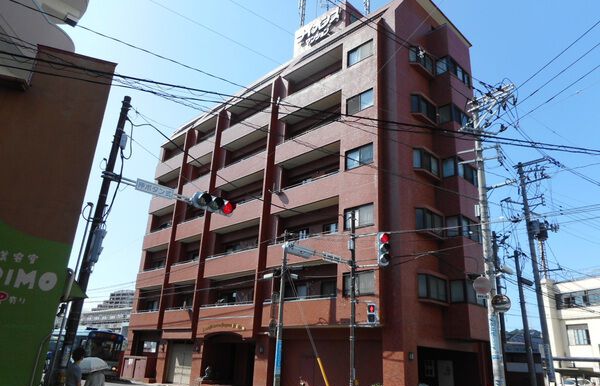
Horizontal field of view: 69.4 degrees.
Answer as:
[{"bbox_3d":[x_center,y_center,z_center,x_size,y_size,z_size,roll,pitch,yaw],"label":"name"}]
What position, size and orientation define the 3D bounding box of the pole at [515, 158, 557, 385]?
[{"bbox_3d":[12.517,4.394,22.821,0.420,13.154,0.420,21,-26,-40],"label":"pole"}]

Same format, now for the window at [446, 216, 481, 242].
[{"bbox_3d":[7.443,1.698,19.516,2.030,1.022,0.700,21,-26,-41],"label":"window"}]

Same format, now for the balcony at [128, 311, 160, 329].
[{"bbox_3d":[-10.092,8.749,29.472,4.480,1.129,1.066,-17,-29,42],"label":"balcony"}]

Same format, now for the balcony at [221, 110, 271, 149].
[{"bbox_3d":[-2.962,-3.952,27.930,1.197,1.140,5.515,21,-26,-40],"label":"balcony"}]

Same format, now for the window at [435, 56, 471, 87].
[{"bbox_3d":[8.125,-6.210,22.962,2.223,0.969,0.769,21,-26,-40],"label":"window"}]

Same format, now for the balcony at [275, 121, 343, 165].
[{"bbox_3d":[0.678,-2.430,23.008,4.688,1.158,1.066,-17,-29,42],"label":"balcony"}]

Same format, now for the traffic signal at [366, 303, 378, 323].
[{"bbox_3d":[2.526,4.210,15.200,0.360,0.700,0.220,-14,-26,39],"label":"traffic signal"}]

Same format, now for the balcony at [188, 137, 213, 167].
[{"bbox_3d":[-6.266,-2.831,30.311,3.839,1.124,1.100,-17,-28,42],"label":"balcony"}]

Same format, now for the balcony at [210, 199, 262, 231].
[{"bbox_3d":[-3.267,1.429,25.988,1.197,1.140,5.515,21,-26,-40],"label":"balcony"}]

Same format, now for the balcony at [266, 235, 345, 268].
[{"bbox_3d":[0.481,2.983,21.194,1.197,1.126,4.987,21,-26,-40],"label":"balcony"}]

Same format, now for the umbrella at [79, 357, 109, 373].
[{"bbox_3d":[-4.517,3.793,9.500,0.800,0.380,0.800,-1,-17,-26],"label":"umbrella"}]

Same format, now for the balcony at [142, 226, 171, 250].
[{"bbox_3d":[-9.656,3.377,31.200,4.489,1.124,1.100,-17,-28,42],"label":"balcony"}]

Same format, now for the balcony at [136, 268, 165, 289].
[{"bbox_3d":[-9.941,6.082,30.511,4.480,1.158,1.066,-17,-29,42],"label":"balcony"}]

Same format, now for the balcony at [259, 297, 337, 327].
[{"bbox_3d":[0.192,5.553,19.799,1.078,1.176,4.746,21,-26,-41],"label":"balcony"}]

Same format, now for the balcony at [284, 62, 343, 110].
[{"bbox_3d":[0.829,-5.109,24.051,4.688,1.158,1.066,-17,-29,42],"label":"balcony"}]

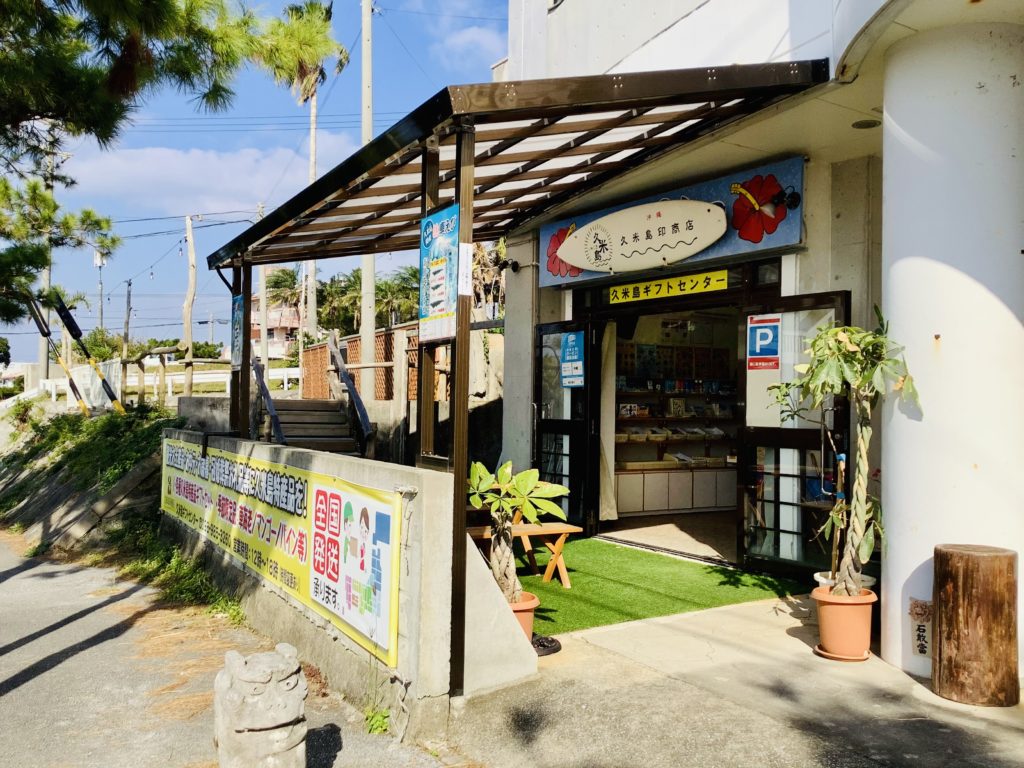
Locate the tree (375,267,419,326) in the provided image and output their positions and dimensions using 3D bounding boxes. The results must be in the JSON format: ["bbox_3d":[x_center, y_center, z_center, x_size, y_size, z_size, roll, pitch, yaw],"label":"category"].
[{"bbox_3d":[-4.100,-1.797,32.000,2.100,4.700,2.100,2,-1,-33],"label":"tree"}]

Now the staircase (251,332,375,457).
[{"bbox_3d":[-2.812,0.403,12.910,1.600,2.160,1.400,2,-1,-33],"label":"staircase"}]

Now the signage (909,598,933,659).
[{"bbox_3d":[1.956,1.165,4.370,0.030,0.290,0.130,2,-2,-44],"label":"signage"}]

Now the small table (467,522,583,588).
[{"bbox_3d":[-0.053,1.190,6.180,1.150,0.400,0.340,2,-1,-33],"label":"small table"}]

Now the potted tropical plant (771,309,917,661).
[{"bbox_3d":[1.773,0.505,4.878,0.660,1.820,0.700,2,-1,-33],"label":"potted tropical plant"}]

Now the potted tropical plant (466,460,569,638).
[{"bbox_3d":[0.021,0.867,4.563,0.500,0.980,0.520,1,-1,0],"label":"potted tropical plant"}]

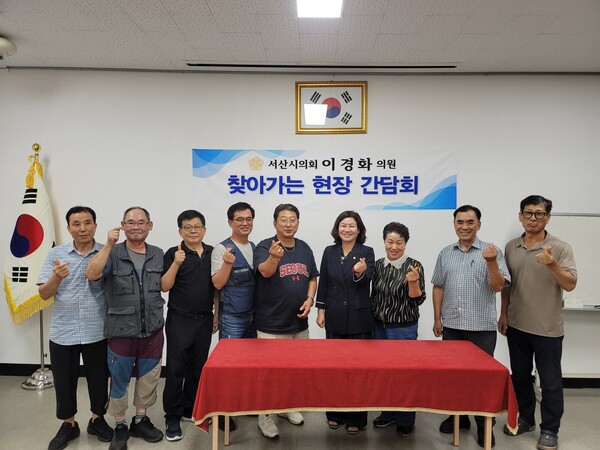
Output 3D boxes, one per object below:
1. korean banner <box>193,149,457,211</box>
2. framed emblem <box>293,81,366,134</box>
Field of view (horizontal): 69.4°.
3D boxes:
[{"bbox_3d":[0.235,-0.431,4.151,2.520,0.585,0.030,1,1,1],"label":"korean banner"},{"bbox_3d":[0.293,-1.112,4.101,0.687,0.505,0.040,1,1,1],"label":"framed emblem"}]

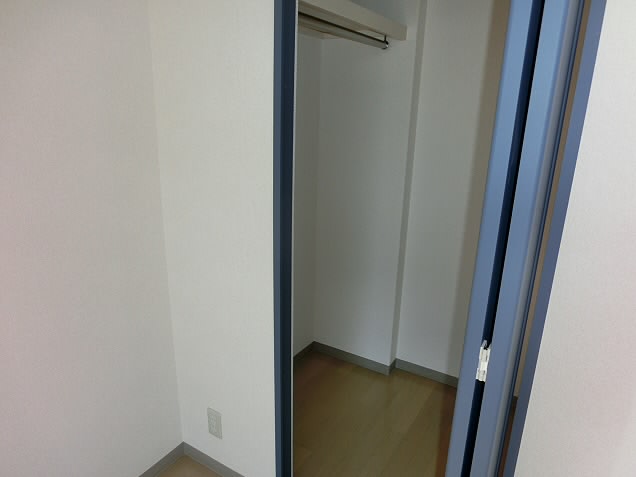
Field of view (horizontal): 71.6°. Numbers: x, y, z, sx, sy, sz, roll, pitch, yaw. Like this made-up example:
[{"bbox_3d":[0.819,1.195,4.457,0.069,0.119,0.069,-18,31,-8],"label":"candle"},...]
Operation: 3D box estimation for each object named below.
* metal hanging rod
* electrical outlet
[{"bbox_3d":[0.098,-0.797,1.713,0.029,0.029,0.850,12,20,30],"label":"metal hanging rod"},{"bbox_3d":[-0.416,0.750,1.775,0.071,0.120,0.010,12,20,30],"label":"electrical outlet"}]

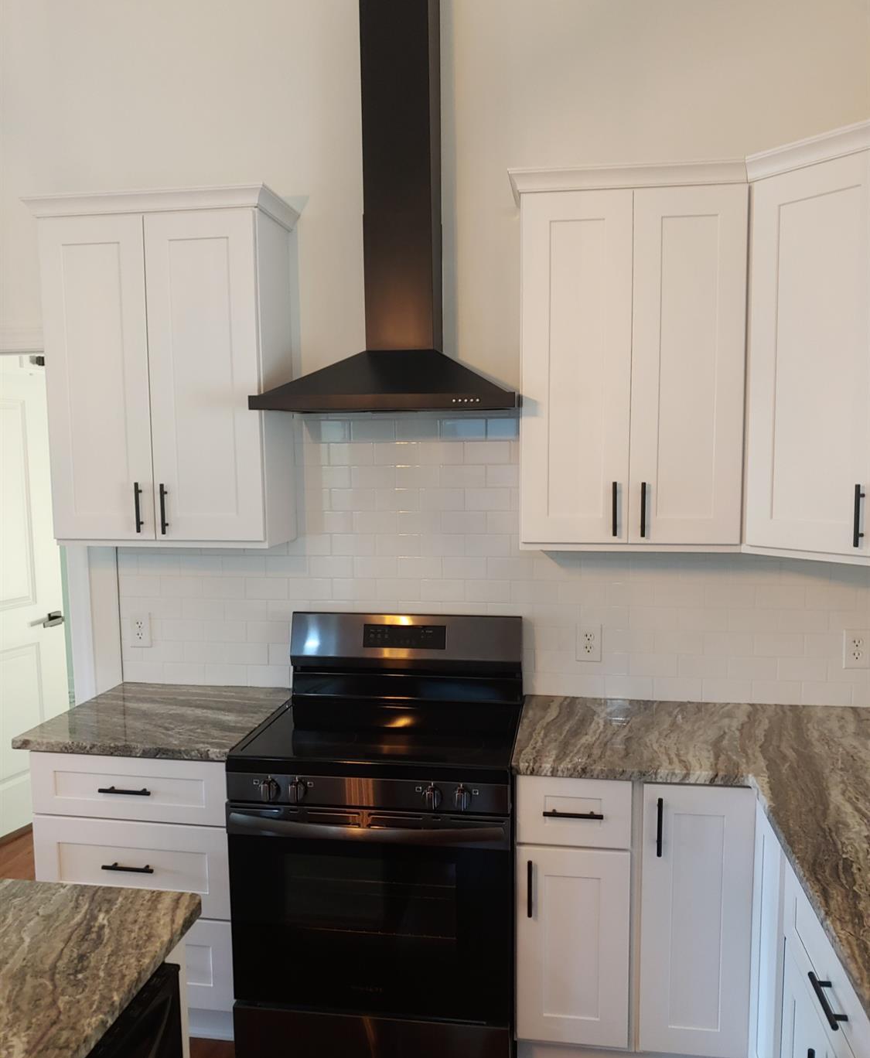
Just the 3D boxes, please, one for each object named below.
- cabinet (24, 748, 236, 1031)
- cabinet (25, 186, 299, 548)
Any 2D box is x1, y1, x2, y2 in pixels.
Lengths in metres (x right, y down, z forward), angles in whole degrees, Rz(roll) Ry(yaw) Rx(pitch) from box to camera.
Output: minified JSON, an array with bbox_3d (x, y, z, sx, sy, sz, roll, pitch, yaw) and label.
[{"bbox_3d":[-0.816,1.046,2.695,0.604,0.880,0.645,0,5,8],"label":"cabinet"},{"bbox_3d":[-0.845,-0.488,2.707,0.768,1.071,0.345,0,5,8],"label":"cabinet"}]

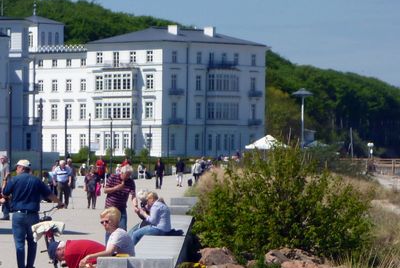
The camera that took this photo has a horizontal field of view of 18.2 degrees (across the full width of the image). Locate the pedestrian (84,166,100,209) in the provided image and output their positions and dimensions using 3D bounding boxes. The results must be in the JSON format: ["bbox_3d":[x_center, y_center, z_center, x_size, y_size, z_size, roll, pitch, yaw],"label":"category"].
[{"bbox_3d":[-3.773,1.855,43.800,0.540,1.550,0.360,0,-1,-3],"label":"pedestrian"}]

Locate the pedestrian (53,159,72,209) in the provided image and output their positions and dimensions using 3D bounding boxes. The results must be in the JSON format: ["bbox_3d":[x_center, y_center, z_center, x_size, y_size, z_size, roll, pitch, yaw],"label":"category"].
[{"bbox_3d":[-4.848,1.779,44.000,0.620,1.710,0.380,0,-1,0],"label":"pedestrian"}]

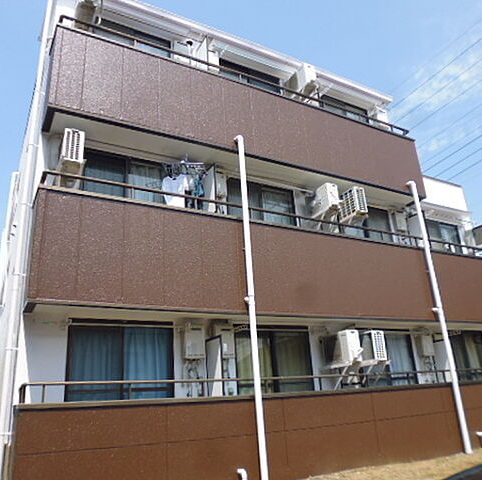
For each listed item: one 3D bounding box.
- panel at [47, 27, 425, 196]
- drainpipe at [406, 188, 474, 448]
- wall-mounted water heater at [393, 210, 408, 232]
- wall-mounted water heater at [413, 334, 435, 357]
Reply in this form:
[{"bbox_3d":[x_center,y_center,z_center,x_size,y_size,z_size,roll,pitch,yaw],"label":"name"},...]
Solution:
[{"bbox_3d":[0.683,-2.218,9.020,8.413,1.654,0.180,8,-23,-28],"label":"panel"},{"bbox_3d":[4.145,1.334,9.428,0.140,5.797,0.140,8,-23,-28],"label":"drainpipe"},{"bbox_3d":[3.888,-0.396,10.966,0.310,0.490,0.223,8,-22,-28],"label":"wall-mounted water heater"},{"bbox_3d":[4.143,2.407,10.050,0.329,0.477,0.229,8,-22,-28],"label":"wall-mounted water heater"}]

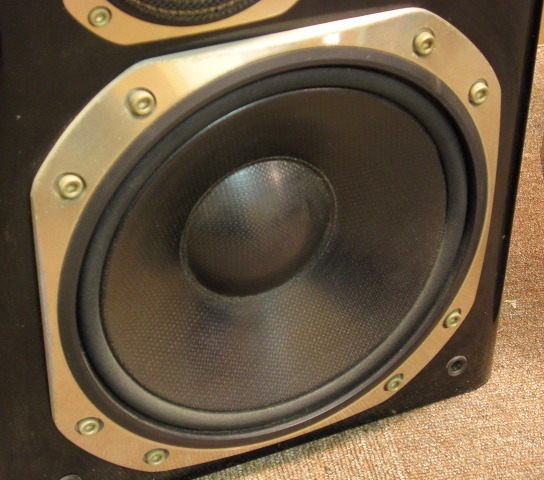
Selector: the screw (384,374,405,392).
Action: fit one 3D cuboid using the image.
[{"bbox_3d":[0.085,0.100,0.986,0.013,0.013,0.006,-14,38,-21],"label":"screw"}]

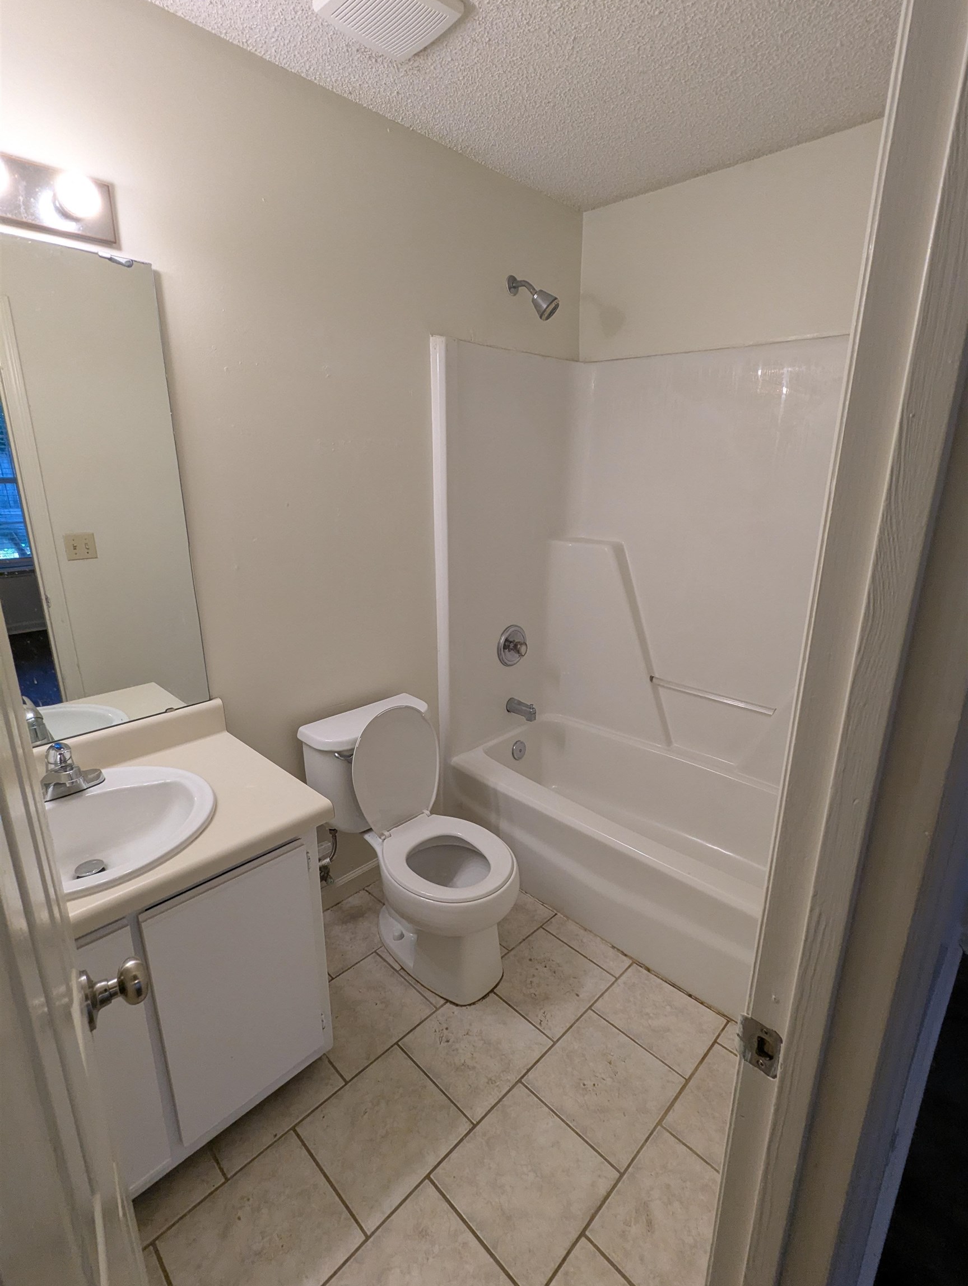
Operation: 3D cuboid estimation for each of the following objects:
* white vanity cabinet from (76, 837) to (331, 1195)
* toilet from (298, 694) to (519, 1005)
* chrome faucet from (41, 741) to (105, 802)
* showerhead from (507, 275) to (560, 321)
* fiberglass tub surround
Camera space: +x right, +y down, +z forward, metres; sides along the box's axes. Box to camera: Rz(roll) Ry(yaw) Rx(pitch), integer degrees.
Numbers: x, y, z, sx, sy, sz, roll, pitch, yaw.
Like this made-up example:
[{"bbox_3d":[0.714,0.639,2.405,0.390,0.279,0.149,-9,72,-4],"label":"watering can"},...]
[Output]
[{"bbox_3d":[-0.826,0.771,1.357,0.568,0.726,0.740,15,22,43],"label":"white vanity cabinet"},{"bbox_3d":[-0.197,0.599,1.859,0.701,0.779,0.445,15,22,43],"label":"toilet"},{"bbox_3d":[-0.932,0.284,1.332,0.143,0.121,0.155,15,22,43],"label":"chrome faucet"},{"bbox_3d":[0.178,-1.220,2.099,0.224,0.171,0.077,15,22,43],"label":"showerhead"},{"bbox_3d":[0.653,-0.028,1.986,1.524,1.910,0.822,15,22,43],"label":"fiberglass tub surround"}]

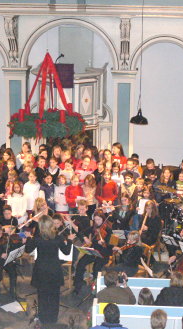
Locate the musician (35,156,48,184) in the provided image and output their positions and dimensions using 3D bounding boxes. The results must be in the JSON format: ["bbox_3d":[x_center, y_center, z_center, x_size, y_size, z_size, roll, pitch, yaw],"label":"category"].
[{"bbox_3d":[-1.057,0.559,13.673,0.400,1.440,0.300,-2,15,-12],"label":"musician"}]

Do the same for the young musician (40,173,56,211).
[{"bbox_3d":[-0.876,0.815,13.169,0.400,1.330,0.300,-1,14,-7],"label":"young musician"}]

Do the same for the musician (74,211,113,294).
[{"bbox_3d":[0.007,1.431,10.778,0.520,1.290,0.750,13,19,39],"label":"musician"}]

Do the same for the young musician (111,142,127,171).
[{"bbox_3d":[0.585,0.265,14.499,0.430,1.530,0.300,7,15,22],"label":"young musician"}]

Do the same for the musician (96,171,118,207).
[{"bbox_3d":[0.292,0.806,12.450,0.430,1.445,0.320,1,14,0],"label":"musician"}]

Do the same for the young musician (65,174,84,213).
[{"bbox_3d":[-0.331,0.837,12.875,0.380,1.330,0.300,1,12,3],"label":"young musician"}]

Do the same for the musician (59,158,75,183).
[{"bbox_3d":[-0.529,0.577,13.676,0.400,1.400,0.320,0,14,-5],"label":"musician"}]

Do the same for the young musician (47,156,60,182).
[{"bbox_3d":[-0.784,0.533,13.322,0.400,1.420,0.300,1,12,0],"label":"young musician"}]

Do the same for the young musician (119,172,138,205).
[{"bbox_3d":[0.734,0.810,13.183,0.420,1.340,0.300,4,15,12],"label":"young musician"}]

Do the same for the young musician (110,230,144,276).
[{"bbox_3d":[0.467,1.608,10.072,0.750,1.240,0.520,0,12,-3],"label":"young musician"}]

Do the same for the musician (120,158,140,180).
[{"bbox_3d":[0.795,0.558,13.527,0.420,1.430,0.320,1,12,3],"label":"musician"}]

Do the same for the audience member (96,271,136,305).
[{"bbox_3d":[0.329,1.999,8.876,0.540,1.320,0.720,2,14,5],"label":"audience member"}]

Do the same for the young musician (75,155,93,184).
[{"bbox_3d":[-0.180,0.499,13.774,0.420,1.420,0.320,2,14,3],"label":"young musician"}]

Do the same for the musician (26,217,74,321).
[{"bbox_3d":[-0.610,1.514,9.415,0.700,1.688,0.500,2,14,3],"label":"musician"}]

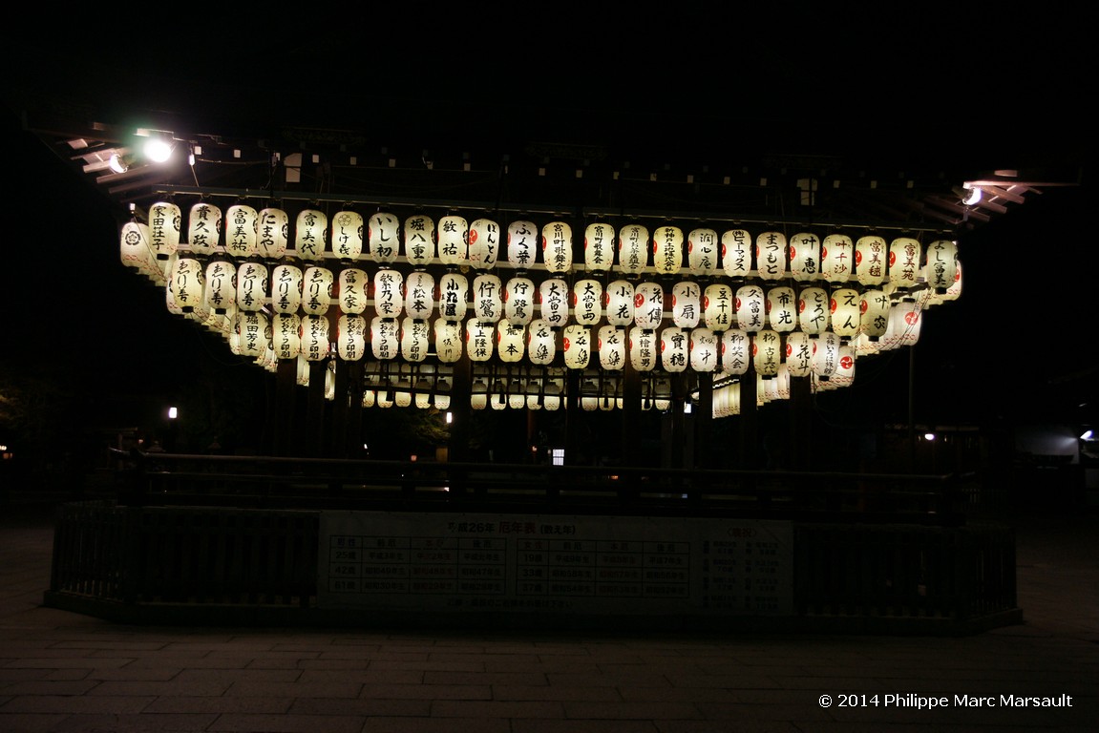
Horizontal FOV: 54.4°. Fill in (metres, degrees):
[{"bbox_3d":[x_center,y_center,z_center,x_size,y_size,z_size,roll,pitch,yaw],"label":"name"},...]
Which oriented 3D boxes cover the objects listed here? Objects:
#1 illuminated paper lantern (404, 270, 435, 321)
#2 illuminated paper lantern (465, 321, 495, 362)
[{"bbox_3d":[-1.472,-0.793,12.155,0.310,0.540,0.310,2,-6,-4],"label":"illuminated paper lantern"},{"bbox_3d":[-0.827,-0.331,12.767,0.310,0.540,0.310,2,-6,-4],"label":"illuminated paper lantern"}]

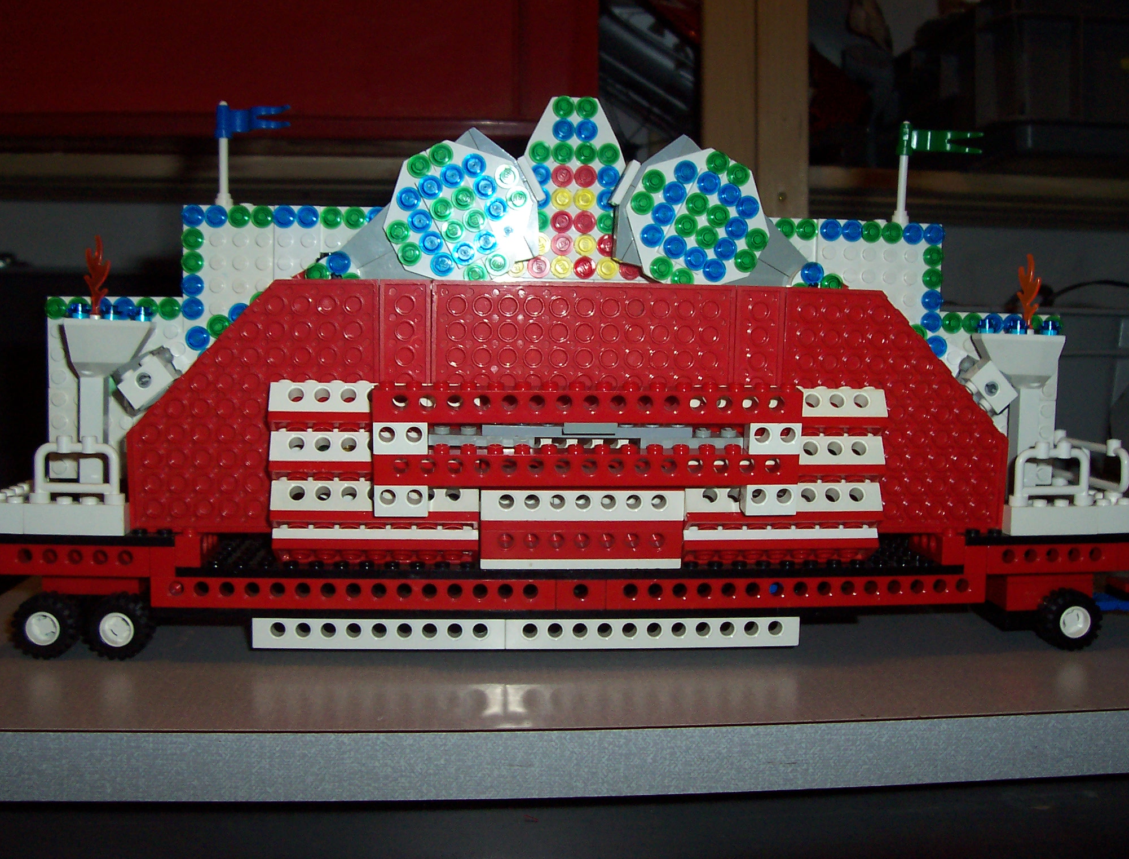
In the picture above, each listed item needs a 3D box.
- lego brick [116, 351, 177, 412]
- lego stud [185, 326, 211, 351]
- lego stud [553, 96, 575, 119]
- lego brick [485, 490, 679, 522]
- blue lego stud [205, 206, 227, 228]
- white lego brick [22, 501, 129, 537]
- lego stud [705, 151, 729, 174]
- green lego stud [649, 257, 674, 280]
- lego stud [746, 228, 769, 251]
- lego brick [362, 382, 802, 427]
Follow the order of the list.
[{"bbox_3d":[-0.135,-0.016,0.397,0.016,0.011,0.008,-40,6,-1],"label":"lego brick"},{"bbox_3d":[-0.118,-0.029,0.396,0.008,0.008,0.005,0,6,-5],"label":"lego stud"},{"bbox_3d":[0.000,-0.112,0.425,0.008,0.008,0.005,0,4,-5],"label":"lego stud"},{"bbox_3d":[0.006,0.023,0.387,0.064,0.011,0.008,0,6,-5],"label":"lego brick"},{"bbox_3d":[-0.120,-0.073,0.422,0.008,0.008,0.005,1,4,-5],"label":"blue lego stud"},{"bbox_3d":[-0.152,0.027,0.382,0.032,0.010,0.008,0,4,-5],"label":"white lego brick"},{"bbox_3d":[0.051,-0.088,0.407,0.008,0.008,0.005,0,7,-7],"label":"lego stud"},{"bbox_3d":[0.033,-0.054,0.411,0.008,0.008,0.005,0,4,-5],"label":"green lego stud"},{"bbox_3d":[0.065,-0.064,0.411,0.008,0.008,0.005,0,6,-6],"label":"lego stud"},{"bbox_3d":[0.008,-0.008,0.365,0.128,0.011,0.008,0,14,-5],"label":"lego brick"}]

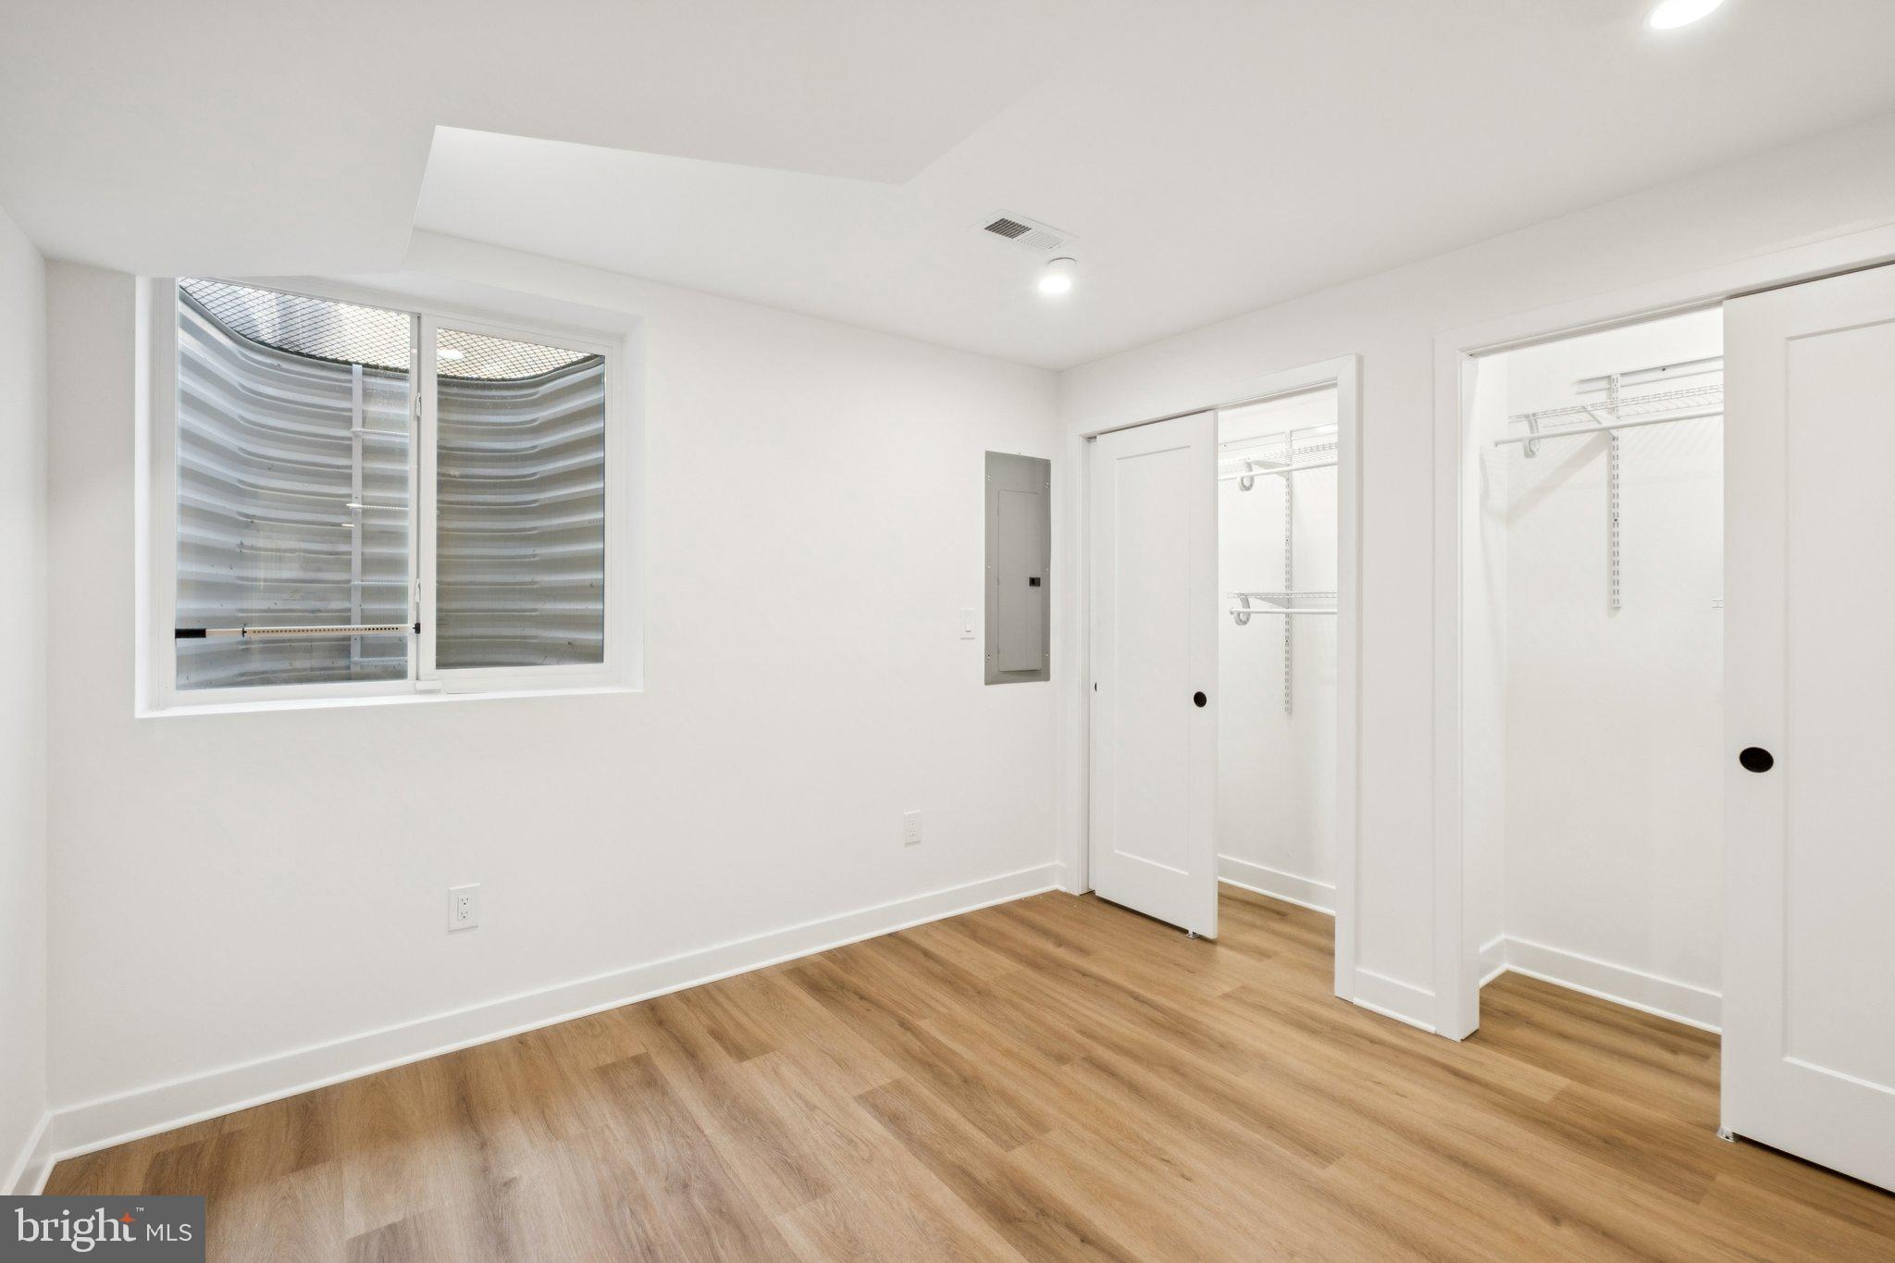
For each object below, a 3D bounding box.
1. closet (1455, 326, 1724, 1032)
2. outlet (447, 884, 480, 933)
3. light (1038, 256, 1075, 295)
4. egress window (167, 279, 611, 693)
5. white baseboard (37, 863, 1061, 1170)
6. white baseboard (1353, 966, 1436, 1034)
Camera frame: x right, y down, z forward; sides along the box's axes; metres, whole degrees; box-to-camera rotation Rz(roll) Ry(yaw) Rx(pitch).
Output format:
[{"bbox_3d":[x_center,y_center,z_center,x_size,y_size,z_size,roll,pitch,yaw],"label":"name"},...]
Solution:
[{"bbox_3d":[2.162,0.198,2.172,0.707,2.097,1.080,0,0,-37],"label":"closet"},{"bbox_3d":[-1.431,0.817,2.337,0.076,0.122,0.008,0,0,-37],"label":"outlet"},{"bbox_3d":[0.385,-1.234,2.789,0.120,0.030,0.120,0,0,-37],"label":"light"},{"bbox_3d":[-1.611,-0.419,2.433,1.160,1.200,0.100,0,0,-37],"label":"egress window"},{"bbox_3d":[-0.782,1.183,2.818,3.250,0.116,0.018,0,0,-37],"label":"white baseboard"},{"bbox_3d":[1.443,1.189,2.556,0.018,0.116,0.250,0,0,-37],"label":"white baseboard"}]

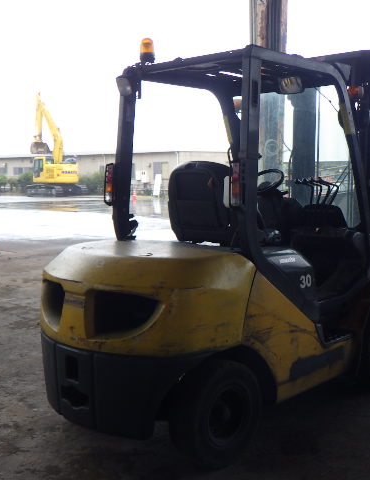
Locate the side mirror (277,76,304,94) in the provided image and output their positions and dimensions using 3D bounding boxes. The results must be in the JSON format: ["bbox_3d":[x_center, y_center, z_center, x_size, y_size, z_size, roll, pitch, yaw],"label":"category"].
[{"bbox_3d":[0.687,-1.007,4.097,0.190,0.125,0.060,3,7,31],"label":"side mirror"}]

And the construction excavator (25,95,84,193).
[{"bbox_3d":[-9.944,-7.201,47.330,5.100,7.900,2.900,5,8,44],"label":"construction excavator"}]

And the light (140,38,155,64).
[{"bbox_3d":[-0.234,-1.182,3.930,0.100,0.165,0.100,0,6,0],"label":"light"}]

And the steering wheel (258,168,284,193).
[{"bbox_3d":[0.523,-0.383,4.232,0.310,0.060,0.310,5,40,43],"label":"steering wheel"}]

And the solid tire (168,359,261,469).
[{"bbox_3d":[0.165,0.880,3.275,0.180,0.555,0.555,5,8,43],"label":"solid tire"}]

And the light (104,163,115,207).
[{"bbox_3d":[-0.463,-0.349,3.924,0.080,0.250,0.055,5,8,43],"label":"light"}]

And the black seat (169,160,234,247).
[{"bbox_3d":[0.256,-0.239,3.963,0.510,0.520,0.570,5,8,43],"label":"black seat"}]

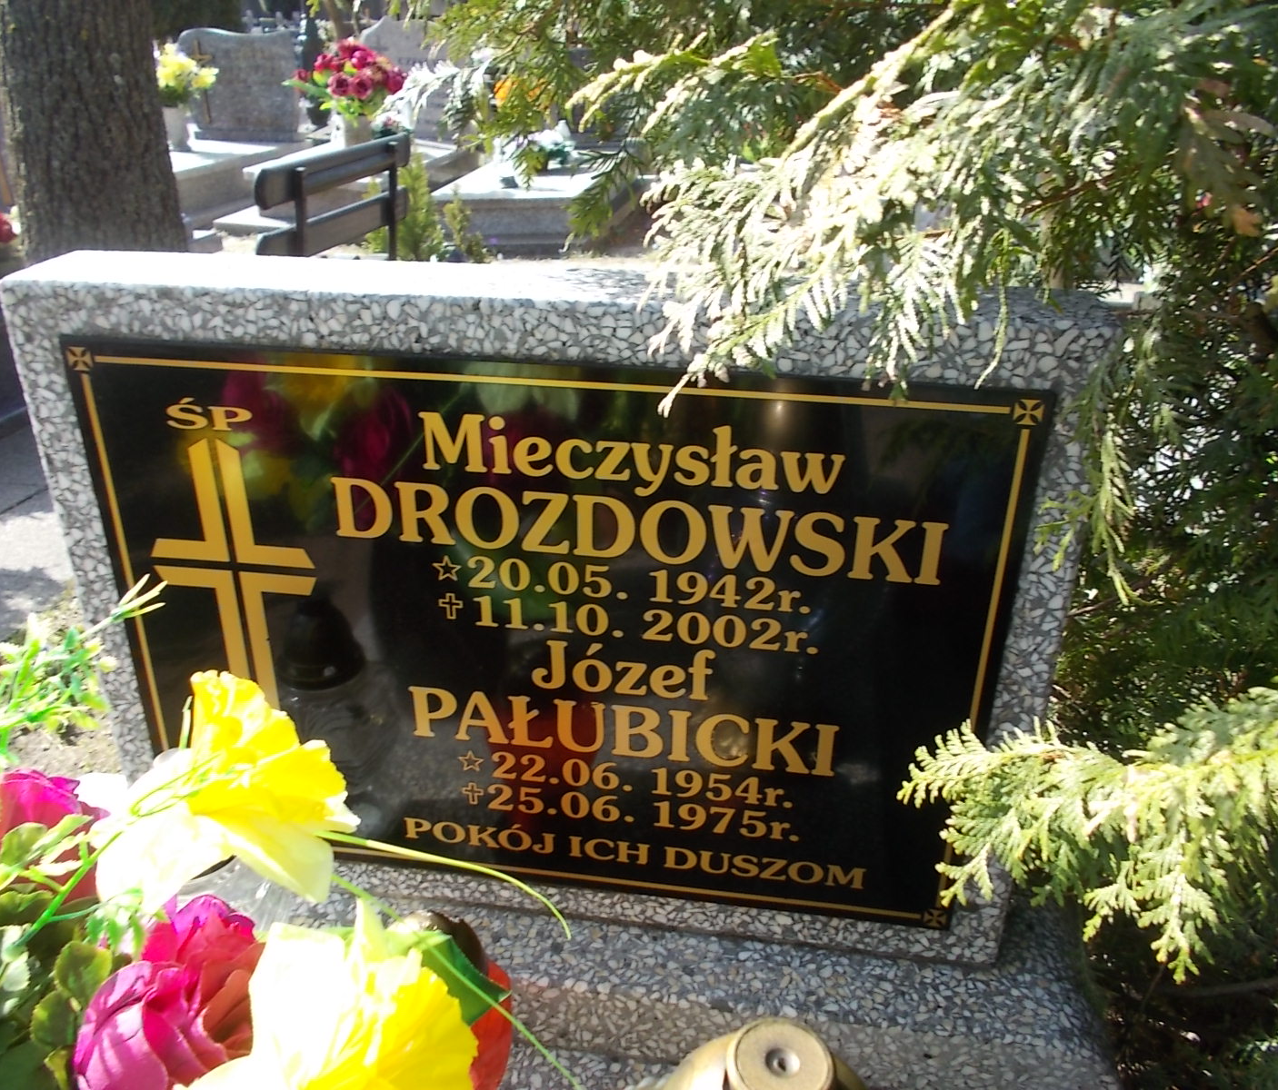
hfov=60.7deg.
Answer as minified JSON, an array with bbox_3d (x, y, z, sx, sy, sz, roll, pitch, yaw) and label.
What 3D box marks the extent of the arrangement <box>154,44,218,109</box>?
[{"bbox_3d":[-2.906,-2.965,6.925,0.460,0.390,0.420,4,26,6],"label":"arrangement"}]

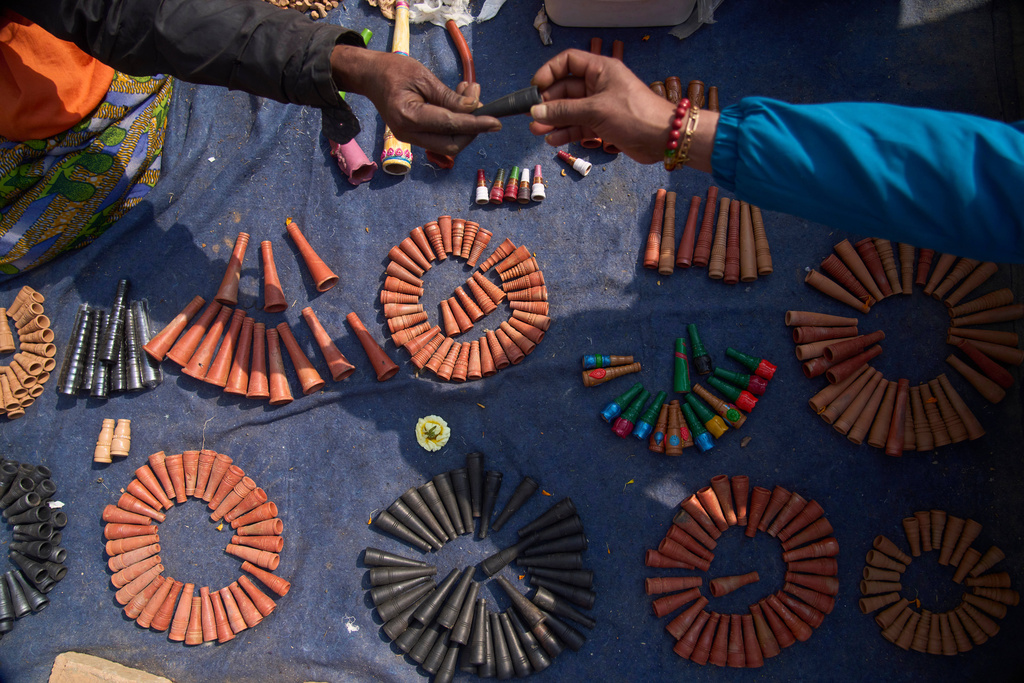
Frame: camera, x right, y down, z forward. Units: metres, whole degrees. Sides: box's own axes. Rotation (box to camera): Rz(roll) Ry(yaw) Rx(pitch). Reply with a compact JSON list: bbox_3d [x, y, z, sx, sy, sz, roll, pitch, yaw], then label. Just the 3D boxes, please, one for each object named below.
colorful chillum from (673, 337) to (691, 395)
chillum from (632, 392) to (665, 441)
[{"bbox_3d":[0.253,0.036,1.016,0.024,0.024,0.081,0,80,5],"label":"colorful chillum"},{"bbox_3d":[0.197,0.103,0.966,0.023,0.023,0.075,31,80,5],"label":"chillum"}]

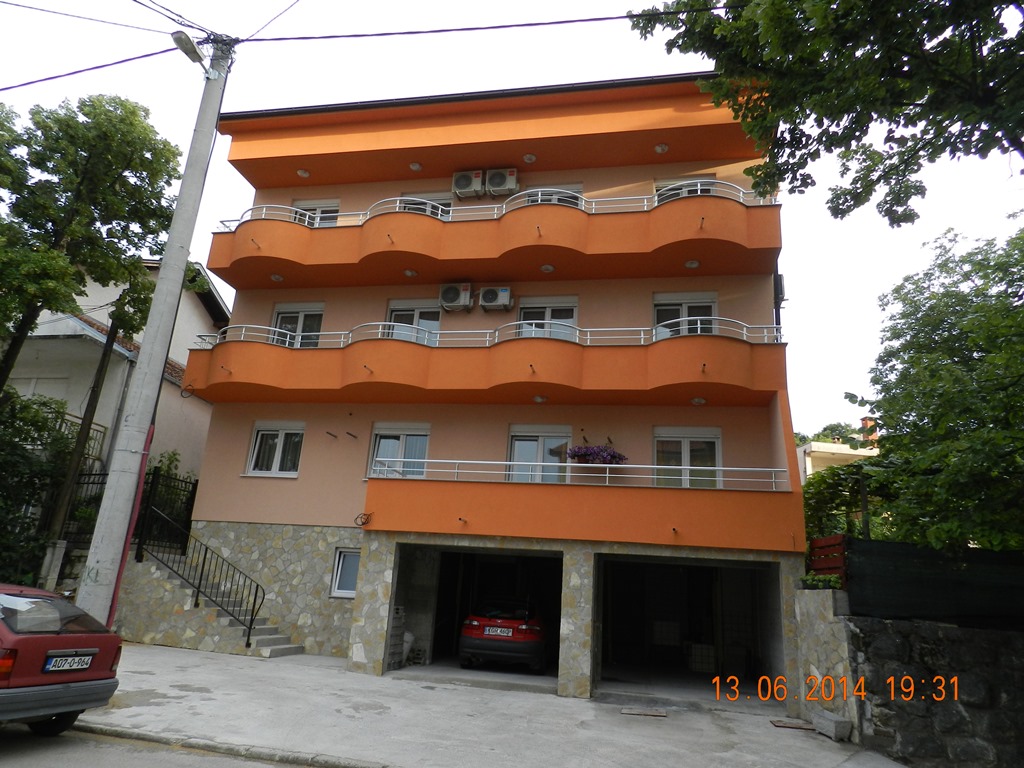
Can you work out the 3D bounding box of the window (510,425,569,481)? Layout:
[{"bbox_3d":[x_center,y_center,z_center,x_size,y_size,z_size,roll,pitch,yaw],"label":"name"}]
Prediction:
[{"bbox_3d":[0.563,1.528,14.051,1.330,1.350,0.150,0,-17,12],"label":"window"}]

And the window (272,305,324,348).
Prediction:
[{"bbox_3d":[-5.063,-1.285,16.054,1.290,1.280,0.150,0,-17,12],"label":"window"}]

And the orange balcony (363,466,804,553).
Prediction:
[{"bbox_3d":[1.239,2.386,12.977,7.790,1.350,1.850,0,-18,12],"label":"orange balcony"}]

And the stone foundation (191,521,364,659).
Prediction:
[{"bbox_3d":[-5.128,4.387,14.791,4.510,2.600,0.400,0,-18,12],"label":"stone foundation"}]

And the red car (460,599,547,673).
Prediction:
[{"bbox_3d":[0.217,5.170,14.328,1.700,1.380,4.100,0,-17,13],"label":"red car"}]

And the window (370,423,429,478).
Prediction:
[{"bbox_3d":[-2.509,1.510,15.098,1.390,1.310,0.180,0,-18,12],"label":"window"}]

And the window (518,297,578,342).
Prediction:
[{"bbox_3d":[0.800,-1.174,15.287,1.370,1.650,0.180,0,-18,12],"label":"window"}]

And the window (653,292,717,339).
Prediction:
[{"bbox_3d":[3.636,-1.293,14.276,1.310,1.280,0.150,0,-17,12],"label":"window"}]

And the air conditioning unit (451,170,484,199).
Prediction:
[{"bbox_3d":[-0.974,-4.649,15.884,0.730,0.540,0.280,0,-17,12],"label":"air conditioning unit"}]

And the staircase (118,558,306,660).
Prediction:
[{"bbox_3d":[-6.053,4.548,14.019,3.390,1.720,1.400,0,-18,12],"label":"staircase"}]

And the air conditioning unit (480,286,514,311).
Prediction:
[{"bbox_3d":[-0.331,-1.927,15.416,0.720,0.460,0.290,0,-18,12],"label":"air conditioning unit"}]

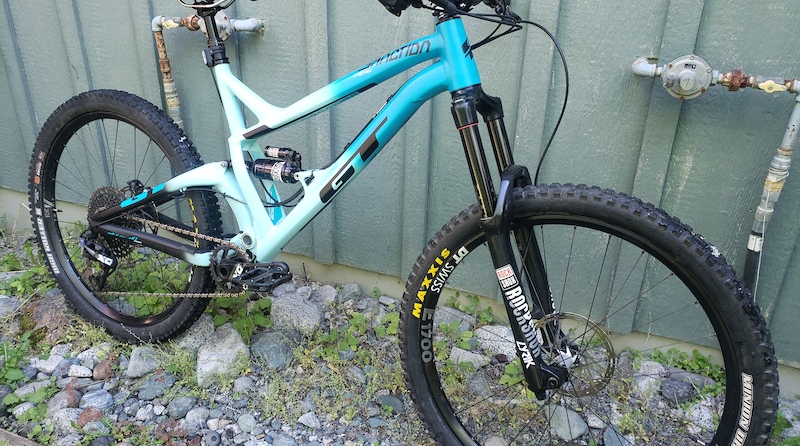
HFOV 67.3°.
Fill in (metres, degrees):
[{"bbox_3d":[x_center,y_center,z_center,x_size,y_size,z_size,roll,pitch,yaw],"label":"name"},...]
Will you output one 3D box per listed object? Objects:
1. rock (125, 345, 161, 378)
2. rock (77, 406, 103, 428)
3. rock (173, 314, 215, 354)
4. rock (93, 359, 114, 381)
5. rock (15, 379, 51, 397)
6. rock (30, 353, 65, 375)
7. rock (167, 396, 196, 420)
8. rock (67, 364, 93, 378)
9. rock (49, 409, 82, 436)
[{"bbox_3d":[-0.709,0.381,1.656,0.091,0.069,0.111,-7,26,-18],"label":"rock"},{"bbox_3d":[-0.741,0.468,1.441,0.056,0.042,0.052,-5,26,-13],"label":"rock"},{"bbox_3d":[-0.588,0.322,1.738,0.095,0.090,0.155,7,26,12],"label":"rock"},{"bbox_3d":[-0.790,0.394,1.605,0.052,0.039,0.072,-3,26,-10],"label":"rock"},{"bbox_3d":[-0.956,0.430,1.565,0.052,0.033,0.083,14,28,24],"label":"rock"},{"bbox_3d":[-0.948,0.373,1.621,0.080,0.045,0.050,-2,25,-7],"label":"rock"},{"bbox_3d":[-0.551,0.465,1.516,0.071,0.043,0.073,-6,25,-16],"label":"rock"},{"bbox_3d":[-0.856,0.396,1.607,0.058,0.030,0.041,-14,30,-30],"label":"rock"},{"bbox_3d":[-0.816,0.482,1.462,0.070,0.051,0.073,-16,30,-32],"label":"rock"}]

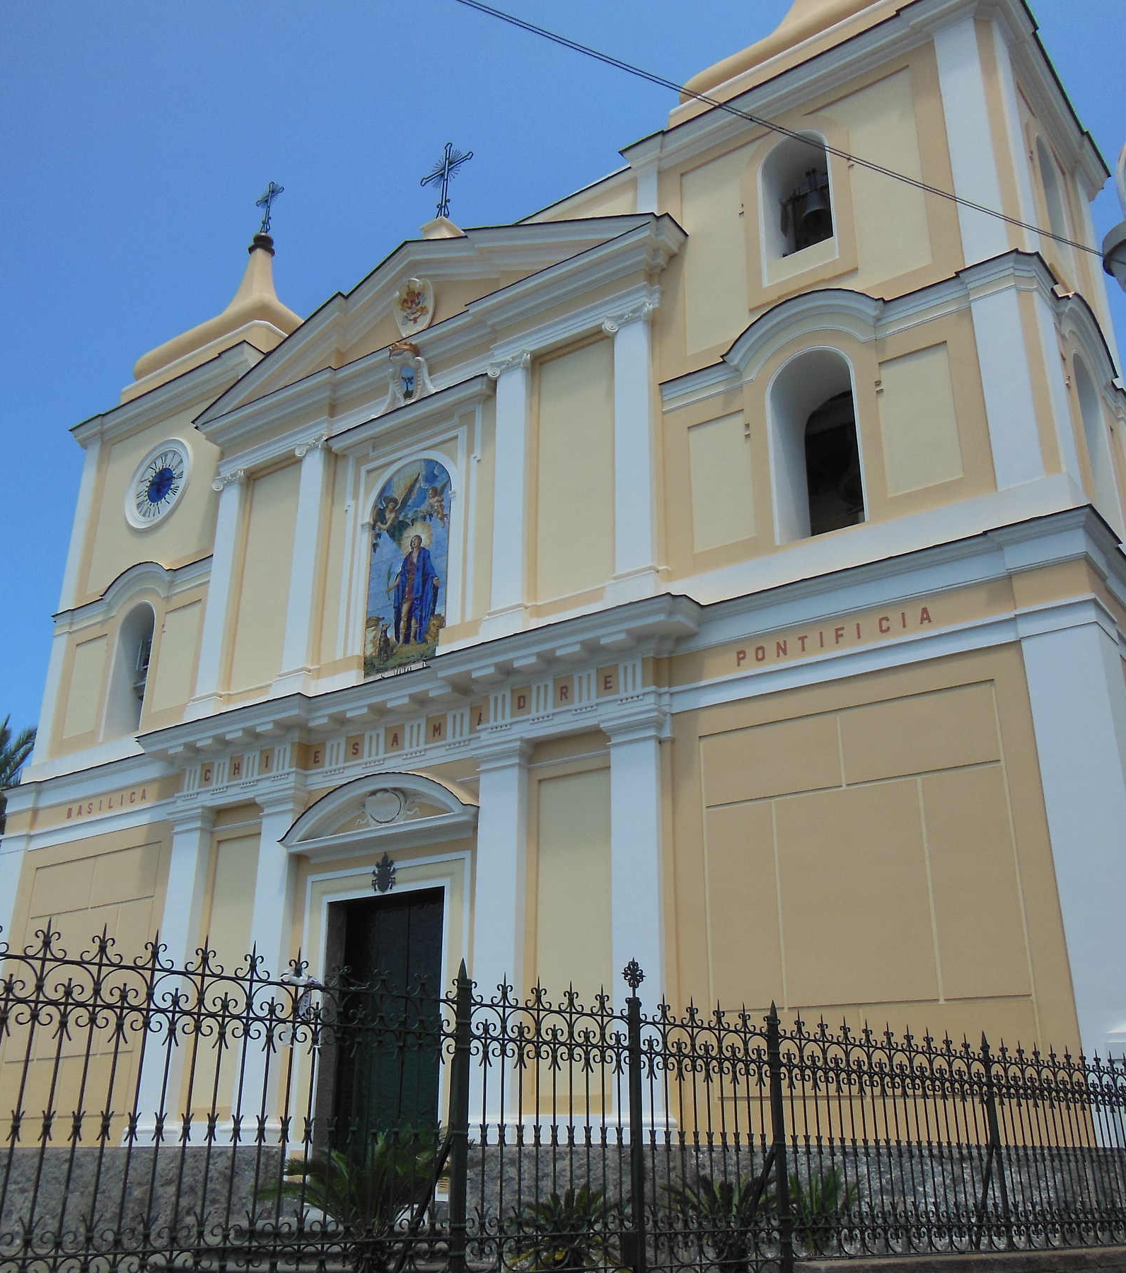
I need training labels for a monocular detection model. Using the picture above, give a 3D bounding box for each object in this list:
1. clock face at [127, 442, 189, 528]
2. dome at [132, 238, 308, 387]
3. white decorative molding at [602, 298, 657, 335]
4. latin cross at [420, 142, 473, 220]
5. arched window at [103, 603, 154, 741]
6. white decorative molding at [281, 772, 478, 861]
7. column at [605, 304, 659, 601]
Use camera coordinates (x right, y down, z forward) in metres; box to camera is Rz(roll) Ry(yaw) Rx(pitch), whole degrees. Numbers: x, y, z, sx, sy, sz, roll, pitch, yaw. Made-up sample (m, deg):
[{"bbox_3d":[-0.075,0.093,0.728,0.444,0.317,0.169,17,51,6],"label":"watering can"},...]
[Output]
[{"bbox_3d":[-8.771,-3.303,26.541,2.100,2.100,0.150,-15,-27,32],"label":"clock face"},{"bbox_3d":[-7.679,-8.164,30.646,4.400,4.700,3.700,-15,-27,32],"label":"dome"},{"bbox_3d":[1.076,-5.049,19.456,0.980,0.440,0.280,-15,-27,32],"label":"white decorative molding"},{"bbox_3d":[-2.369,-9.157,24.614,1.310,1.950,0.150,-15,-27,32],"label":"latin cross"},{"bbox_3d":[-8.703,0.659,25.089,1.150,2.900,0.450,-15,-27,32],"label":"arched window"},{"bbox_3d":[-2.808,2.796,19.347,4.100,1.120,0.500,-15,-27,32],"label":"white decorative molding"},{"bbox_3d":[1.075,-2.896,18.581,0.920,5.100,0.280,-15,-27,32],"label":"column"}]

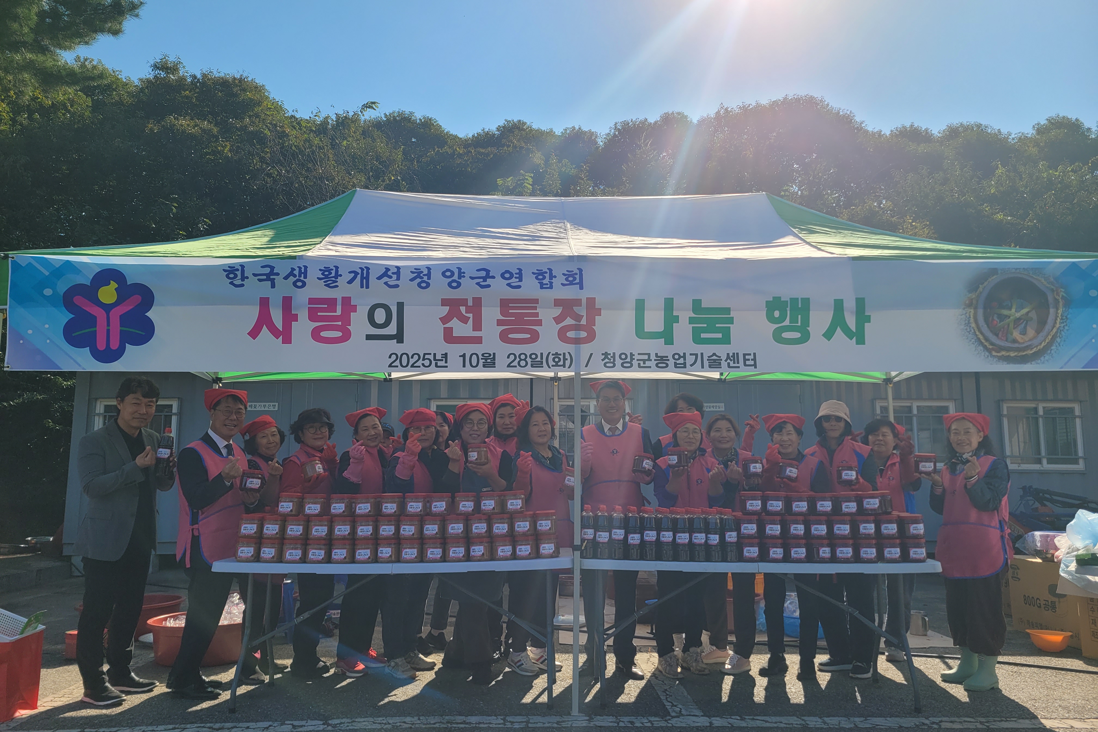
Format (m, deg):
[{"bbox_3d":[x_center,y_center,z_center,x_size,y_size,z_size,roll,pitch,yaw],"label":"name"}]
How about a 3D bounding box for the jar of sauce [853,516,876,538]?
[{"bbox_3d":[1.658,0.844,4.325,0.113,0.120,0.113,-1,-8,11],"label":"jar of sauce"}]

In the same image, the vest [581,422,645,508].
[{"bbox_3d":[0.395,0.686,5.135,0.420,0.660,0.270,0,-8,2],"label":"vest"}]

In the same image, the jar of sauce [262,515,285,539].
[{"bbox_3d":[-1.442,0.844,4.314,0.109,0.116,0.109,2,-8,-10],"label":"jar of sauce"}]

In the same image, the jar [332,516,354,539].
[{"bbox_3d":[-1.075,0.844,4.304,0.113,0.115,0.113,2,-8,-14],"label":"jar"}]

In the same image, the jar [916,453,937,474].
[{"bbox_3d":[2.006,0.521,4.389,0.110,0.114,0.110,-2,-7,14],"label":"jar"}]

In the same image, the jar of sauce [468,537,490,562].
[{"bbox_3d":[-0.351,0.939,4.212,0.104,0.113,0.104,-1,-8,6],"label":"jar of sauce"}]

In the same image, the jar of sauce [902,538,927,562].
[{"bbox_3d":[1.885,0.951,4.244,0.104,0.113,0.104,-1,-8,7],"label":"jar of sauce"}]

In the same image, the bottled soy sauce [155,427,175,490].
[{"bbox_3d":[-2.016,0.458,4.340,0.078,0.265,0.078,7,-6,-7],"label":"bottled soy sauce"}]

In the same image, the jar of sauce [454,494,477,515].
[{"bbox_3d":[-0.433,0.723,4.304,0.110,0.114,0.110,0,-7,0],"label":"jar of sauce"}]

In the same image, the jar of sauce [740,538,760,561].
[{"bbox_3d":[1.053,0.961,4.308,0.113,0.115,0.113,-1,-8,7],"label":"jar of sauce"}]

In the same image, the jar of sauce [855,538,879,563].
[{"bbox_3d":[1.629,0.945,4.231,0.108,0.116,0.108,-1,-8,10],"label":"jar of sauce"}]

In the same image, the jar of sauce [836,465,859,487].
[{"bbox_3d":[1.726,0.635,4.770,0.108,0.116,0.108,0,-8,13],"label":"jar of sauce"}]

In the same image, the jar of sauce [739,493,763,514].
[{"bbox_3d":[1.074,0.730,4.375,0.113,0.120,0.113,0,-7,1],"label":"jar of sauce"}]

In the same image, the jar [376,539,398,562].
[{"bbox_3d":[-0.827,0.950,4.226,0.110,0.114,0.110,0,-7,0],"label":"jar"}]

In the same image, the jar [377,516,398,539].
[{"bbox_3d":[-0.842,0.852,4.333,0.109,0.116,0.109,1,-8,-5],"label":"jar"}]

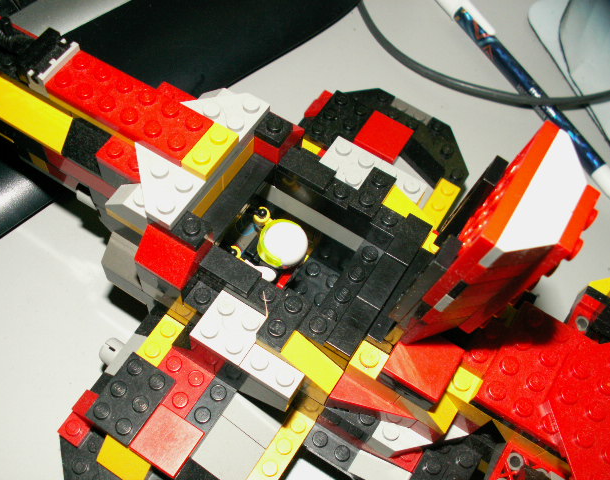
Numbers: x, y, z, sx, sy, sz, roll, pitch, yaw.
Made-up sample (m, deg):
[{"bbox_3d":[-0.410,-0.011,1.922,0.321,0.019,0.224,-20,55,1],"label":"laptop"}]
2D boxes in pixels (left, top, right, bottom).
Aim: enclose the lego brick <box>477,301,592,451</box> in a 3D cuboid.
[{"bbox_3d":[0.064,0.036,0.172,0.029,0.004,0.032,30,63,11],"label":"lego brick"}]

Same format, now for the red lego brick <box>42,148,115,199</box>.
[{"bbox_3d":[-0.064,-0.022,0.196,0.032,0.010,0.008,30,64,11],"label":"red lego brick"}]

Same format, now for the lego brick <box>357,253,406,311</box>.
[{"bbox_3d":[0.021,0.012,0.182,0.008,0.003,0.016,31,66,9],"label":"lego brick"}]

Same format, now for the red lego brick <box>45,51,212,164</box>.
[{"bbox_3d":[-0.049,-0.037,0.179,0.048,0.005,0.016,30,64,11],"label":"red lego brick"}]

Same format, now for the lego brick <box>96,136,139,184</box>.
[{"bbox_3d":[-0.050,-0.022,0.183,0.016,0.005,0.009,30,63,11],"label":"lego brick"}]

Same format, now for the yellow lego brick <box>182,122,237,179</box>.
[{"bbox_3d":[-0.026,-0.024,0.175,0.008,0.005,0.016,30,63,11],"label":"yellow lego brick"}]

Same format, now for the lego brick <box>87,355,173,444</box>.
[{"bbox_3d":[-0.052,0.048,0.195,0.016,0.005,0.024,31,65,9],"label":"lego brick"}]

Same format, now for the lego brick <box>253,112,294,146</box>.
[{"bbox_3d":[-0.009,-0.033,0.188,0.008,0.005,0.008,30,63,11],"label":"lego brick"}]

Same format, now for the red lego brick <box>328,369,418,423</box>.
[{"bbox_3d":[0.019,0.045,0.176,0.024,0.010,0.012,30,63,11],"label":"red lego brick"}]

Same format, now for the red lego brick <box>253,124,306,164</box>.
[{"bbox_3d":[-0.010,-0.034,0.196,0.016,0.011,0.016,31,66,9],"label":"red lego brick"}]

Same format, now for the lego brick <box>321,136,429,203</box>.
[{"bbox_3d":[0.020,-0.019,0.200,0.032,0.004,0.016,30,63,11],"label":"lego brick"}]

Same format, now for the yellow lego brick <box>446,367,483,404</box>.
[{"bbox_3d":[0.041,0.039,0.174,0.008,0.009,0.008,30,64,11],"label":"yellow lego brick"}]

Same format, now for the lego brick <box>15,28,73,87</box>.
[{"bbox_3d":[-0.074,-0.052,0.185,0.010,0.006,0.016,30,64,11],"label":"lego brick"}]

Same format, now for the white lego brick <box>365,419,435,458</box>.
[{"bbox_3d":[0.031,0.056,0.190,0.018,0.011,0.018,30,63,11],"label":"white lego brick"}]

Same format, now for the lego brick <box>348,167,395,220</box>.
[{"bbox_3d":[0.020,-0.014,0.193,0.008,0.005,0.016,30,63,11],"label":"lego brick"}]

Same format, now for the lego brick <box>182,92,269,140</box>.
[{"bbox_3d":[-0.023,-0.038,0.184,0.023,0.005,0.016,31,64,10],"label":"lego brick"}]

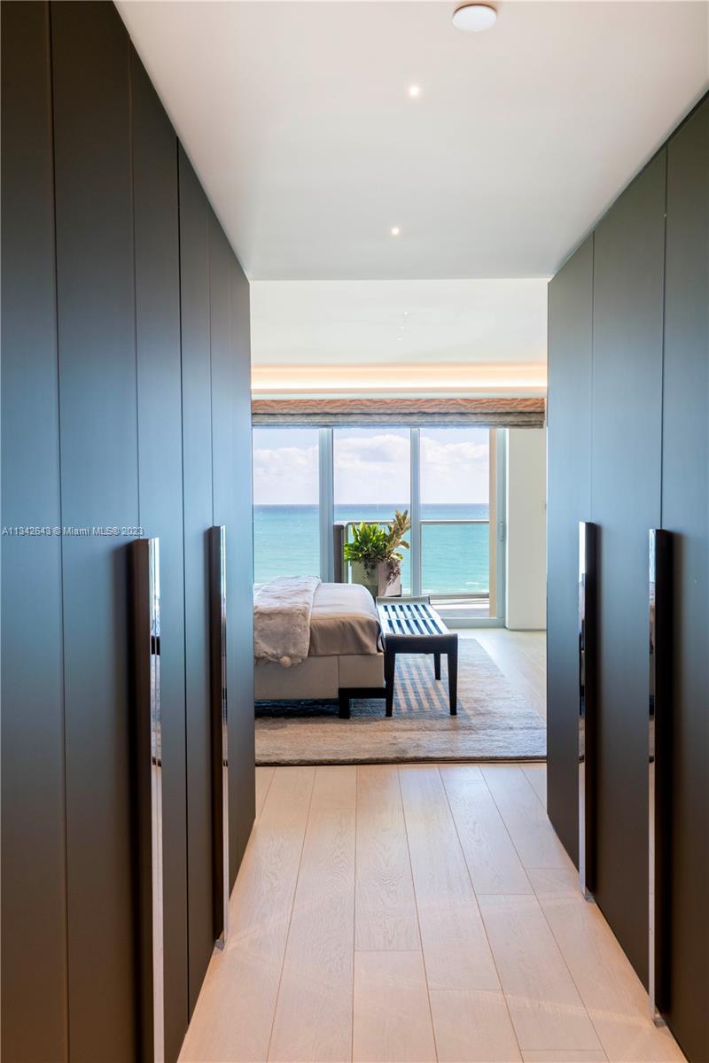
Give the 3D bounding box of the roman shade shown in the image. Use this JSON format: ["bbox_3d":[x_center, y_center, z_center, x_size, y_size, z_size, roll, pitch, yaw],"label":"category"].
[{"bbox_3d":[0.267,-1.203,8.387,3.300,0.305,0.120,0,2,0],"label":"roman shade"}]

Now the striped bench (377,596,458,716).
[{"bbox_3d":[0.416,0.847,6.060,0.440,0.500,2.000,0,2,0],"label":"striped bench"}]

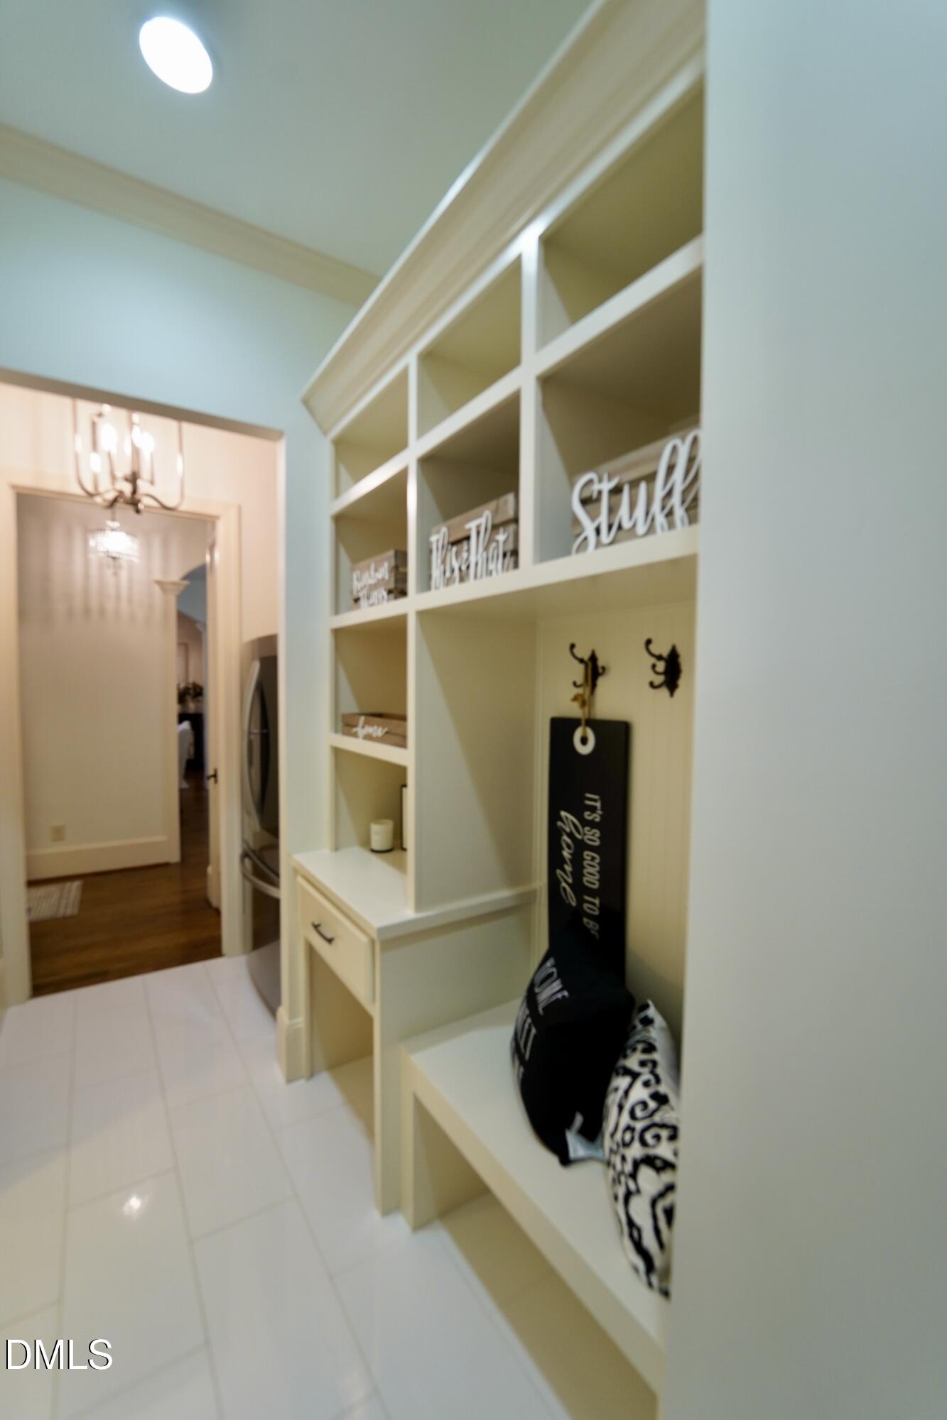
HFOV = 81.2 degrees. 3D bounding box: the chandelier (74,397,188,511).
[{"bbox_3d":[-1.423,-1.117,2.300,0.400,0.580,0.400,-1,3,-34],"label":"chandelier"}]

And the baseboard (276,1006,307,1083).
[{"bbox_3d":[-0.729,1.323,2.213,0.085,0.240,0.150,-1,3,-34],"label":"baseboard"}]

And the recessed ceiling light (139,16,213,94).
[{"bbox_3d":[-0.710,-1.568,1.322,0.160,0.030,0.160,-1,3,-34],"label":"recessed ceiling light"}]

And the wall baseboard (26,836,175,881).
[{"bbox_3d":[-3.029,1.194,4.454,1.020,0.230,0.025,-1,3,-31],"label":"wall baseboard"}]

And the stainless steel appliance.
[{"bbox_3d":[-0.768,0.521,2.877,0.820,1.780,0.900,-1,3,-34],"label":"stainless steel appliance"}]

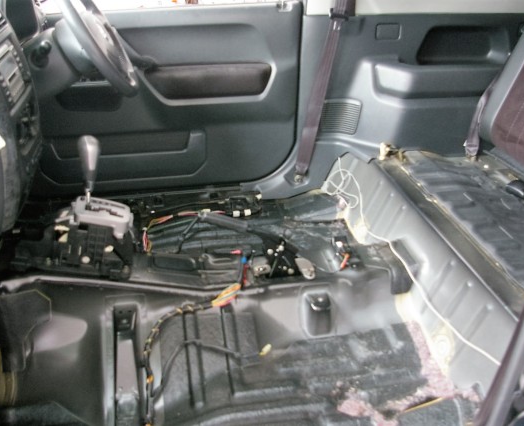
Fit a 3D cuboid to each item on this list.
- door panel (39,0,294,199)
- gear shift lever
[{"bbox_3d":[-0.324,-0.371,1.626,0.930,0.610,0.090,-6,33,-12],"label":"door panel"},{"bbox_3d":[-0.375,-0.091,1.036,0.047,0.170,0.043,2,31,-16],"label":"gear shift lever"}]

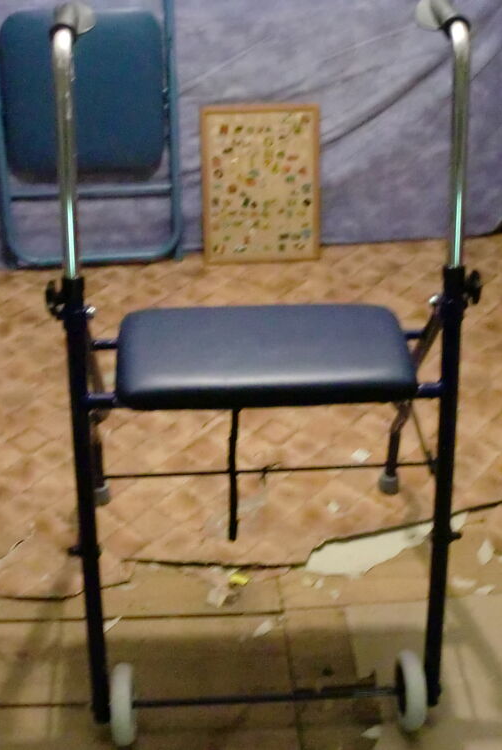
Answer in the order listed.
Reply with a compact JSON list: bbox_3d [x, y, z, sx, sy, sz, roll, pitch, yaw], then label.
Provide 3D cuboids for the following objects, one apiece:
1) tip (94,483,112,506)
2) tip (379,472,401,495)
[{"bbox_3d":[-0.286,0.223,1.927,0.039,0.041,0.039,2,39,0],"label":"tip"},{"bbox_3d":[0.273,0.207,1.975,0.039,0.041,0.039,2,39,0],"label":"tip"}]

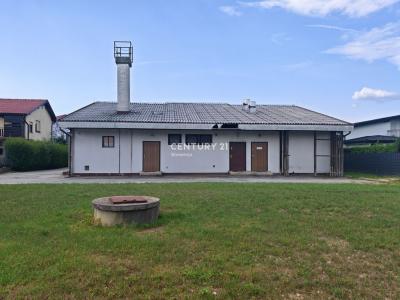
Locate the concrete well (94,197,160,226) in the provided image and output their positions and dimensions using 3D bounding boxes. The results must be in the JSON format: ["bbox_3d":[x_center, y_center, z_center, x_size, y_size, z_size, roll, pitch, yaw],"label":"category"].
[{"bbox_3d":[-1.690,1.385,7.250,1.520,0.440,1.520,0,0,0],"label":"concrete well"}]

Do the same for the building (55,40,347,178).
[{"bbox_3d":[0.000,-3.250,29.200,19.400,10.200,17.500,0,-1,-5],"label":"building"}]

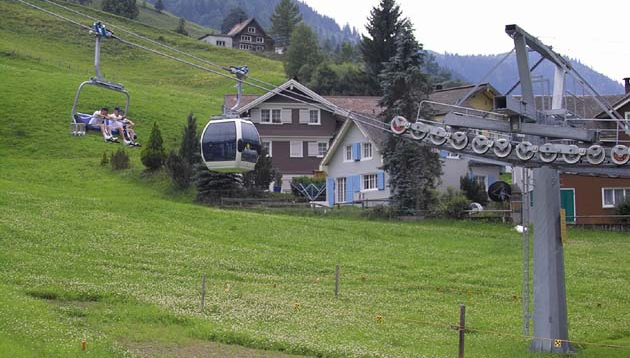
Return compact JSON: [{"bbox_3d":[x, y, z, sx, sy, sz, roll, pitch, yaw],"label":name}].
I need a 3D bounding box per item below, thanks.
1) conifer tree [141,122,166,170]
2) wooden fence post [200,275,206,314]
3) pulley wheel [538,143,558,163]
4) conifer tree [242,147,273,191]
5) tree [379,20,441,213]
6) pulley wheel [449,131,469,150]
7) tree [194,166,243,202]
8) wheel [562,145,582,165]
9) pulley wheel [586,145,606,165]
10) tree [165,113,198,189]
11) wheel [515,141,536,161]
[{"bbox_3d":[-11.964,-2.482,70.000,1.950,3.550,1.950,0,-4,0],"label":"conifer tree"},{"bbox_3d":[-3.579,3.672,30.300,0.100,1.270,0.100,3,-4,0],"label":"wooden fence post"},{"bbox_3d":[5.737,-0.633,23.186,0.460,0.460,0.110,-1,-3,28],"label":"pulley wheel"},{"bbox_3d":[-4.503,-0.783,74.000,2.350,3.680,2.350,0,-2,0],"label":"conifer tree"},{"bbox_3d":[6.837,-4.498,68.000,4.390,14.110,4.390,0,-2,0],"label":"tree"},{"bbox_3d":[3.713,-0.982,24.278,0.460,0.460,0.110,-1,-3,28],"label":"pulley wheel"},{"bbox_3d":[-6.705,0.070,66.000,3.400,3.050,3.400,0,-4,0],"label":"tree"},{"bbox_3d":[7.102,-0.665,26.080,0.520,0.520,0.120,-2,-4,25],"label":"wheel"},{"bbox_3d":[7.692,-0.648,25.830,0.520,0.520,0.120,-2,-4,25],"label":"pulley wheel"},{"bbox_3d":[-9.994,-1.954,71.000,2.630,5.940,2.630,0,-2,0],"label":"tree"},{"bbox_3d":[5.921,-0.781,26.630,0.520,0.520,0.120,-2,-4,25],"label":"wheel"}]

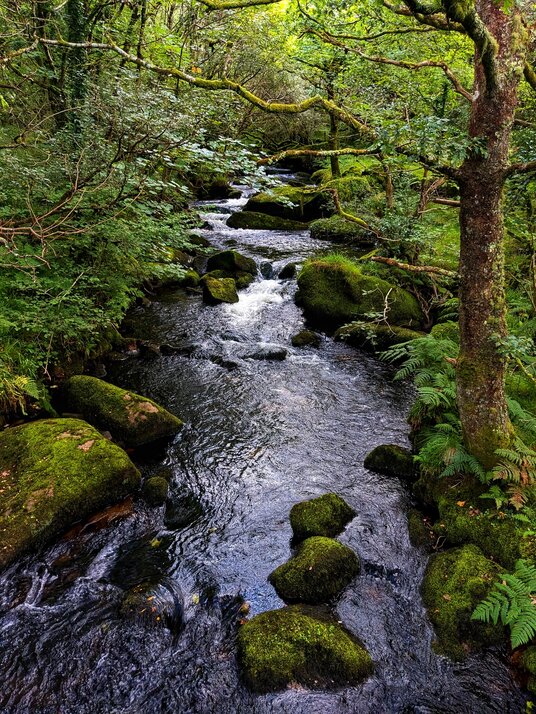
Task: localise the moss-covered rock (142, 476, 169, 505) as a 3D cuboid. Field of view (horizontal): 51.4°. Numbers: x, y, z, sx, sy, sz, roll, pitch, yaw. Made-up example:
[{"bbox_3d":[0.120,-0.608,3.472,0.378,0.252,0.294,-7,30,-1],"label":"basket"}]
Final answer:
[{"bbox_3d":[-1.044,1.234,5.151,0.228,0.259,0.205,0,21,0],"label":"moss-covered rock"}]

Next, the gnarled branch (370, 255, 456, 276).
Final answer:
[{"bbox_3d":[2.498,-1.552,9.500,1.550,0.200,0.250,10,21,-4],"label":"gnarled branch"}]

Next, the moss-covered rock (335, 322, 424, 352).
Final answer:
[{"bbox_3d":[1.835,-0.350,9.174,1.456,0.355,0.728,4,21,11],"label":"moss-covered rock"}]

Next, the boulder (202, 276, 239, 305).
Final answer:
[{"bbox_3d":[-0.974,-1.362,11.382,0.730,0.542,0.620,0,21,0],"label":"boulder"}]

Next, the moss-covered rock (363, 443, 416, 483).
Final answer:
[{"bbox_3d":[1.204,1.005,5.448,0.492,0.255,0.394,0,22,0],"label":"moss-covered rock"}]

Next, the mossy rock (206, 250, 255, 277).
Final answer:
[{"bbox_3d":[-0.731,-1.874,11.113,0.999,0.550,0.799,0,22,0],"label":"mossy rock"}]

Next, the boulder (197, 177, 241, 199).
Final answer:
[{"bbox_3d":[-1.905,-6.499,21.420,1.677,0.831,1.426,0,21,0],"label":"boulder"}]

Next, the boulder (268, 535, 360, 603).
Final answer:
[{"bbox_3d":[0.339,1.525,4.125,0.667,0.283,0.467,-6,23,-14],"label":"boulder"}]

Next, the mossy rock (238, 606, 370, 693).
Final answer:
[{"bbox_3d":[0.234,1.838,3.600,0.879,0.367,0.492,0,21,0],"label":"mossy rock"}]

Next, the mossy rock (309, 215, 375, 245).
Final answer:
[{"bbox_3d":[1.774,-3.042,13.217,1.507,0.639,1.055,0,22,0],"label":"mossy rock"}]

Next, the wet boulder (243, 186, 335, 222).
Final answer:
[{"bbox_3d":[0.683,-4.874,17.805,2.873,1.079,2.155,0,21,0],"label":"wet boulder"}]

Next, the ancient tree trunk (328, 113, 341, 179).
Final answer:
[{"bbox_3d":[2.065,-6.568,17.300,0.300,1.950,0.300,0,22,0],"label":"ancient tree trunk"}]

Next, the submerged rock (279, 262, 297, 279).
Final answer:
[{"bbox_3d":[0.386,-1.722,10.977,0.355,0.268,0.355,0,22,0],"label":"submerged rock"}]

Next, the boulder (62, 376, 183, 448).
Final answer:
[{"bbox_3d":[-1.644,0.539,6.176,1.485,0.515,0.817,12,25,28],"label":"boulder"}]

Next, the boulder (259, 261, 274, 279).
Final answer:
[{"bbox_3d":[-0.030,-1.736,10.950,0.316,0.314,0.316,0,22,0],"label":"boulder"}]

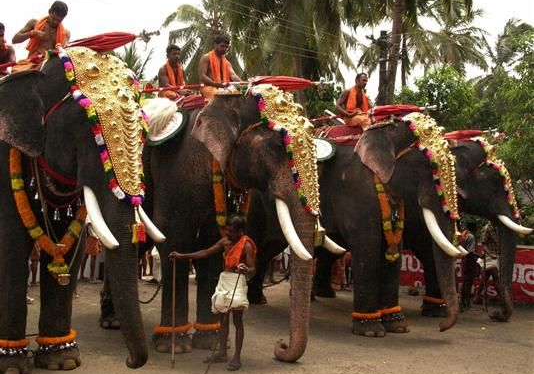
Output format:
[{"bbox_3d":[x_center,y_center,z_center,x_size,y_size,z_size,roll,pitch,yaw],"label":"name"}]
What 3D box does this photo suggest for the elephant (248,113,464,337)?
[{"bbox_3d":[1.080,0.566,8.181,3.650,3.000,1.350,-4,-6,43],"label":"elephant"}]

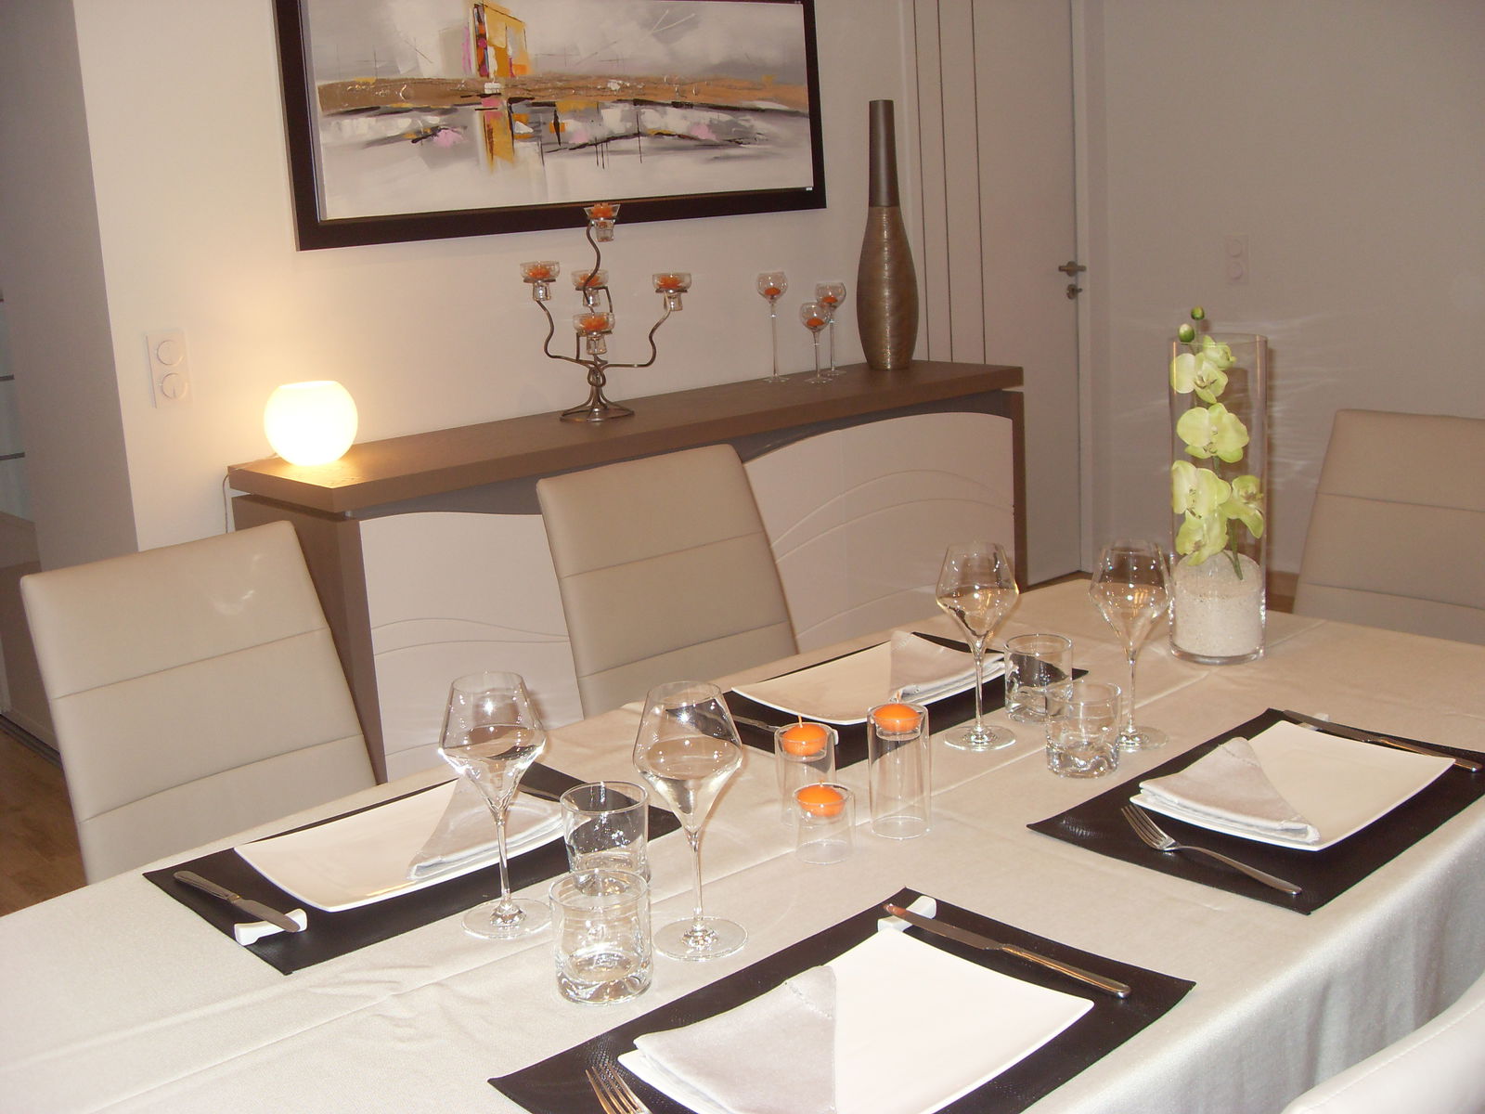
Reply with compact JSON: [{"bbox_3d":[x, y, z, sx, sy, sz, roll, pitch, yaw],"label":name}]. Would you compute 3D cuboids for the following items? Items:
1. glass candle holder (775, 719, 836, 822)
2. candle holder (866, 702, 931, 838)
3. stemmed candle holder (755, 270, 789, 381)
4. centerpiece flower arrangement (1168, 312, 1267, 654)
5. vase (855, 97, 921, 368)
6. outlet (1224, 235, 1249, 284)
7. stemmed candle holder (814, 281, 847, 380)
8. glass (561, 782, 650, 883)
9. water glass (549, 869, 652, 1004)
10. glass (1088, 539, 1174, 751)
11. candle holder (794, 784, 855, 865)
[{"bbox_3d":[0.064,0.216,1.512,0.059,0.086,0.059,-4,13,1],"label":"glass candle holder"},{"bbox_3d":[0.152,0.206,1.453,0.058,0.119,0.058,-4,13,1],"label":"candle holder"},{"bbox_3d":[0.087,-0.624,4.088,0.085,0.294,0.085,-3,13,1],"label":"stemmed candle holder"},{"bbox_3d":[0.611,-0.077,1.914,0.122,0.411,0.122,-14,16,-40],"label":"centerpiece flower arrangement"},{"bbox_3d":[0.412,-0.931,4.341,0.187,0.769,0.187,-4,13,1],"label":"vase"},{"bbox_3d":[1.527,-0.919,4.639,0.012,0.151,0.080,-14,17,-39],"label":"outlet"},{"bbox_3d":[0.256,-0.648,4.283,0.087,0.264,0.087,-4,13,1],"label":"stemmed candle holder"},{"bbox_3d":[-0.124,0.257,1.370,0.077,0.081,0.077,-3,13,1],"label":"glass"},{"bbox_3d":[-0.110,0.300,1.190,0.077,0.079,0.077,-3,13,1],"label":"water glass"},{"bbox_3d":[0.423,0.094,1.636,0.085,0.218,0.085,-3,13,1],"label":"glass"},{"bbox_3d":[0.077,0.251,1.410,0.054,0.059,0.054,-4,13,1],"label":"candle holder"}]

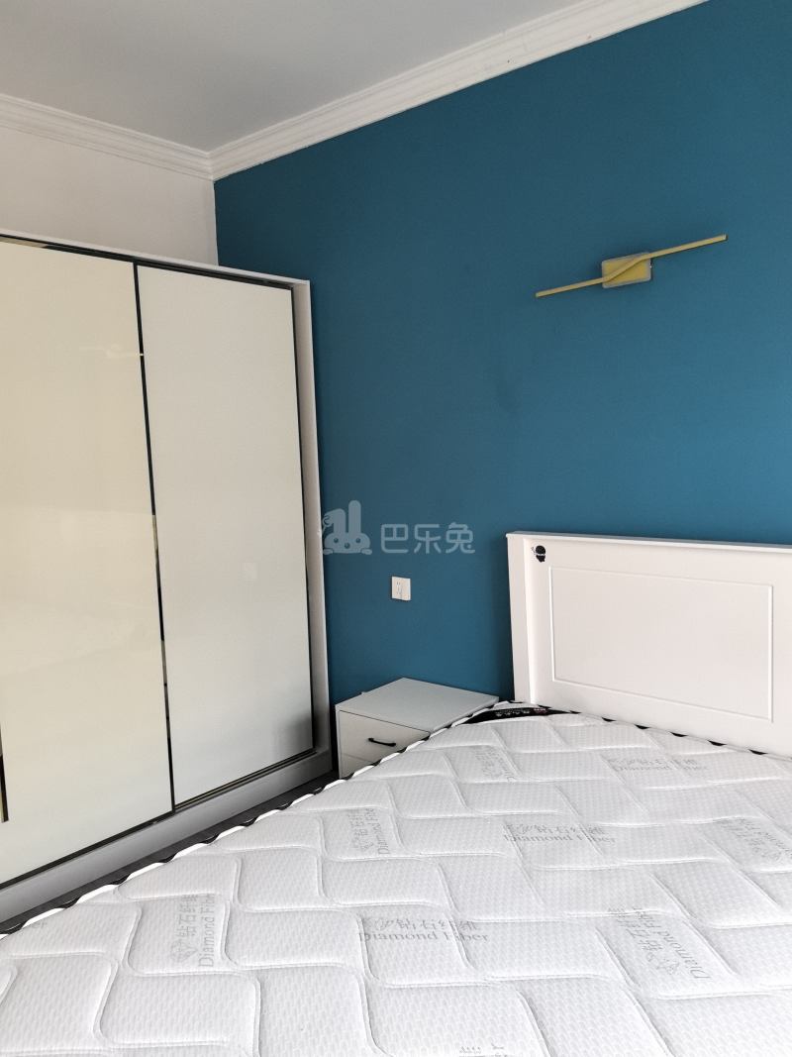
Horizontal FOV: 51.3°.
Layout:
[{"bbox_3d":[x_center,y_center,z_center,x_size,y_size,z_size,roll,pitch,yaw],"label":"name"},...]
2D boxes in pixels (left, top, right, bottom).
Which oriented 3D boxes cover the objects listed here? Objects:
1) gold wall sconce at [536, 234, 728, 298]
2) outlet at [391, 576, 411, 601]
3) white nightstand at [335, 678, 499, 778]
[{"bbox_3d":[0.672,-0.760,2.427,0.595,0.088,0.055,4,9,40],"label":"gold wall sconce"},{"bbox_3d":[0.022,0.231,3.160,0.087,0.087,0.010,4,9,40],"label":"outlet"},{"bbox_3d":[0.081,0.847,2.930,0.438,0.470,0.404,4,9,40],"label":"white nightstand"}]

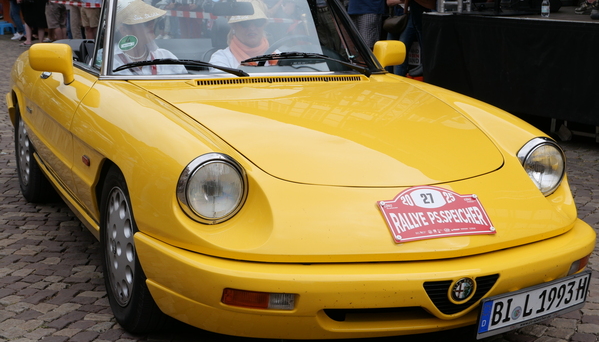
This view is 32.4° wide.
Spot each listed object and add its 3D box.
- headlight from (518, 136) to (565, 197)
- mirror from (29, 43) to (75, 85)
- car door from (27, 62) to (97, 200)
[{"bbox_3d":[0.837,-0.015,3.613,0.205,0.205,0.120,-3,11,-24],"label":"headlight"},{"bbox_3d":[-1.030,-0.453,4.334,0.175,0.152,0.095,-3,11,-24],"label":"mirror"},{"bbox_3d":[-1.039,-0.191,4.513,0.155,0.530,1.000,-3,11,-24],"label":"car door"}]

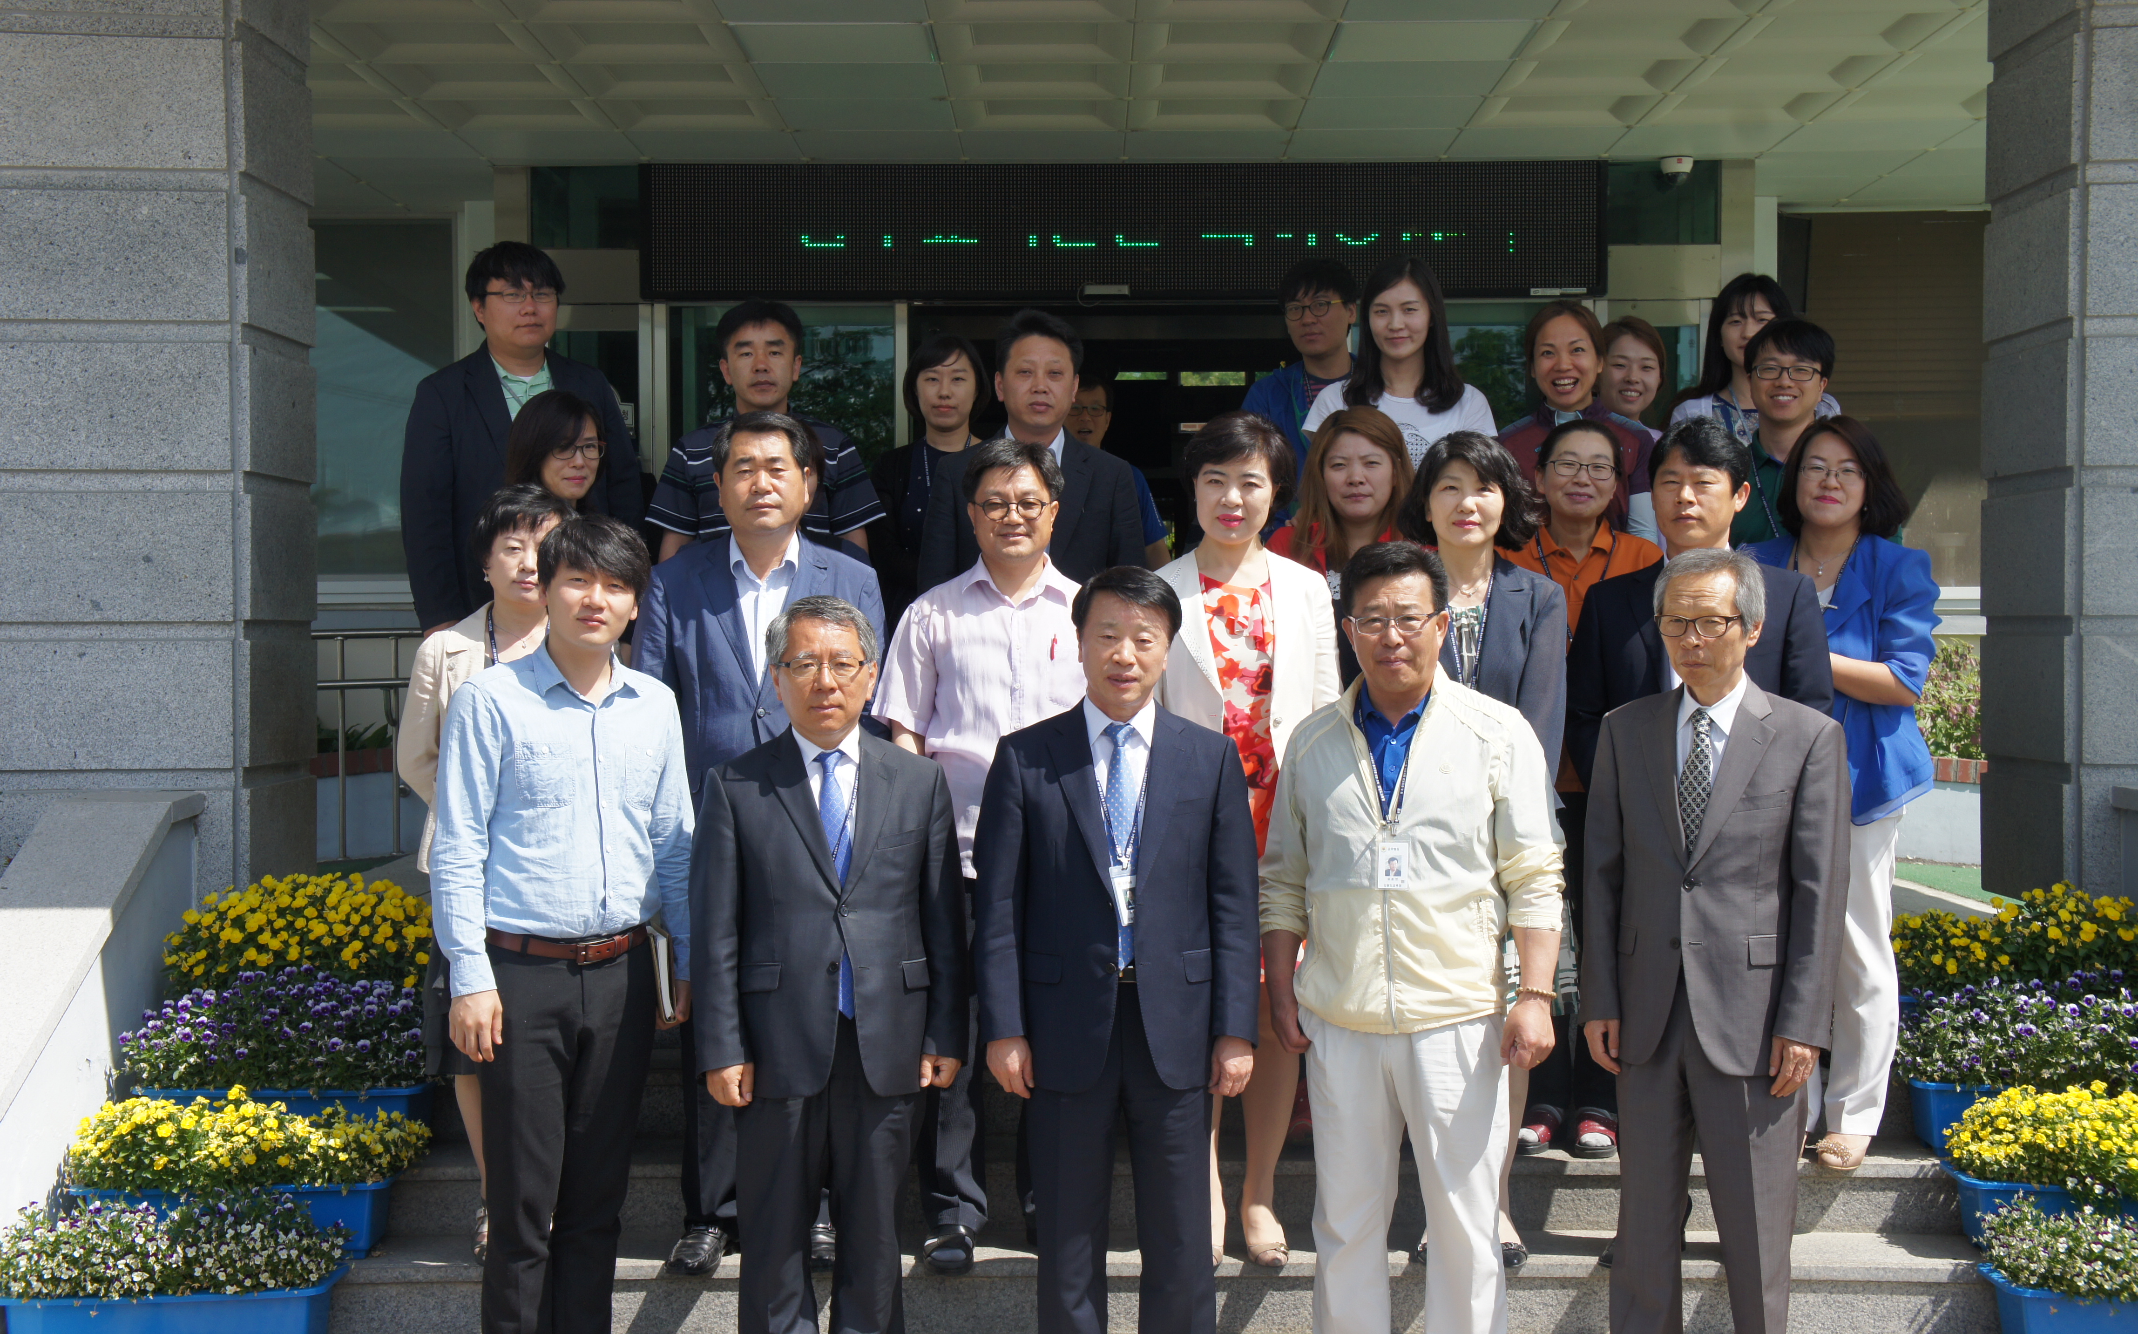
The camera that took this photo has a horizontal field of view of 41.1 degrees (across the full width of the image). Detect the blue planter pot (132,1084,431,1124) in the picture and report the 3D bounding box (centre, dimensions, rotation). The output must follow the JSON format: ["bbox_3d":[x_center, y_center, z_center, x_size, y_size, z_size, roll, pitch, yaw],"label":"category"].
[{"bbox_3d":[-1.666,0.966,6.100,0.595,0.165,0.220,0,1,0],"label":"blue planter pot"}]

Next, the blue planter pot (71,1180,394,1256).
[{"bbox_3d":[-1.668,1.106,5.780,0.645,0.160,0.220,0,1,0],"label":"blue planter pot"}]

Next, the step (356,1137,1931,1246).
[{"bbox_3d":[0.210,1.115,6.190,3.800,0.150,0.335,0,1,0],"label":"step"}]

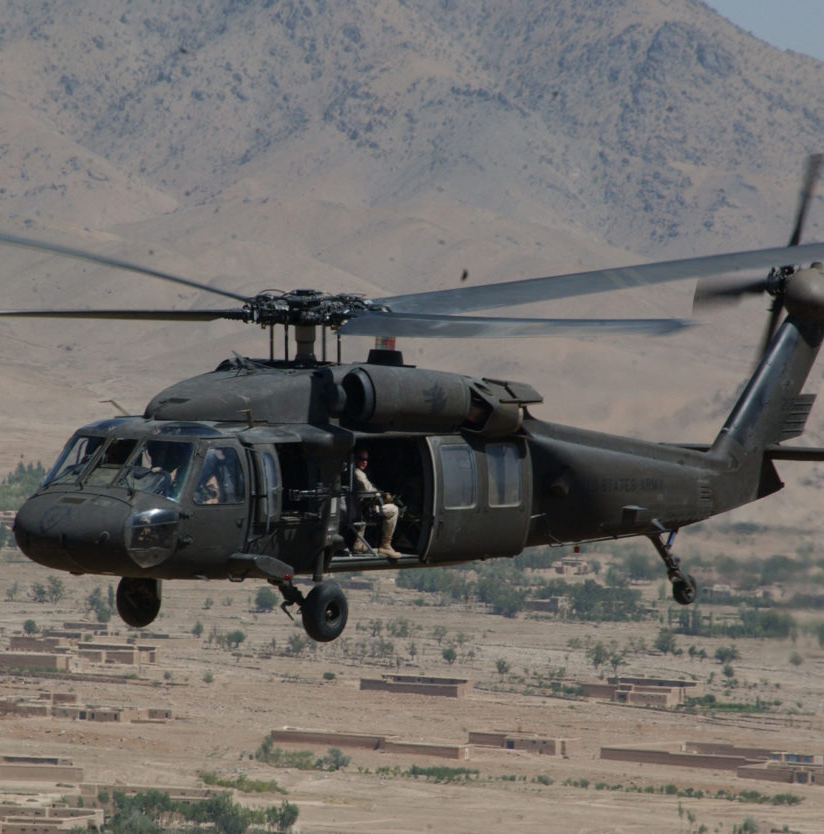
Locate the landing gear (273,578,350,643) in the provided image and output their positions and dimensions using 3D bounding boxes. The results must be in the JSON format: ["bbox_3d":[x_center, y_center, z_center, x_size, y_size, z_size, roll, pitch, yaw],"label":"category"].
[{"bbox_3d":[-1.110,2.137,116.983,0.420,0.700,0.980,3,3,37],"label":"landing gear"}]

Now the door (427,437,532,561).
[{"bbox_3d":[0.751,0.926,119.578,0.220,1.420,1.800,3,3,37],"label":"door"}]

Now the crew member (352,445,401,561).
[{"bbox_3d":[-0.465,0.980,118.602,0.820,1.220,0.550,3,3,37],"label":"crew member"}]

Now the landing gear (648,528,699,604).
[{"bbox_3d":[3.067,1.772,124.715,0.280,0.900,0.700,3,3,37],"label":"landing gear"}]

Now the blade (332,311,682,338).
[{"bbox_3d":[1.151,-1.004,114.848,0.530,0.220,7.143,-19,11,-29],"label":"blade"}]

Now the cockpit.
[{"bbox_3d":[-3.125,0.526,116.301,2.060,0.960,1.500,3,3,37],"label":"cockpit"}]

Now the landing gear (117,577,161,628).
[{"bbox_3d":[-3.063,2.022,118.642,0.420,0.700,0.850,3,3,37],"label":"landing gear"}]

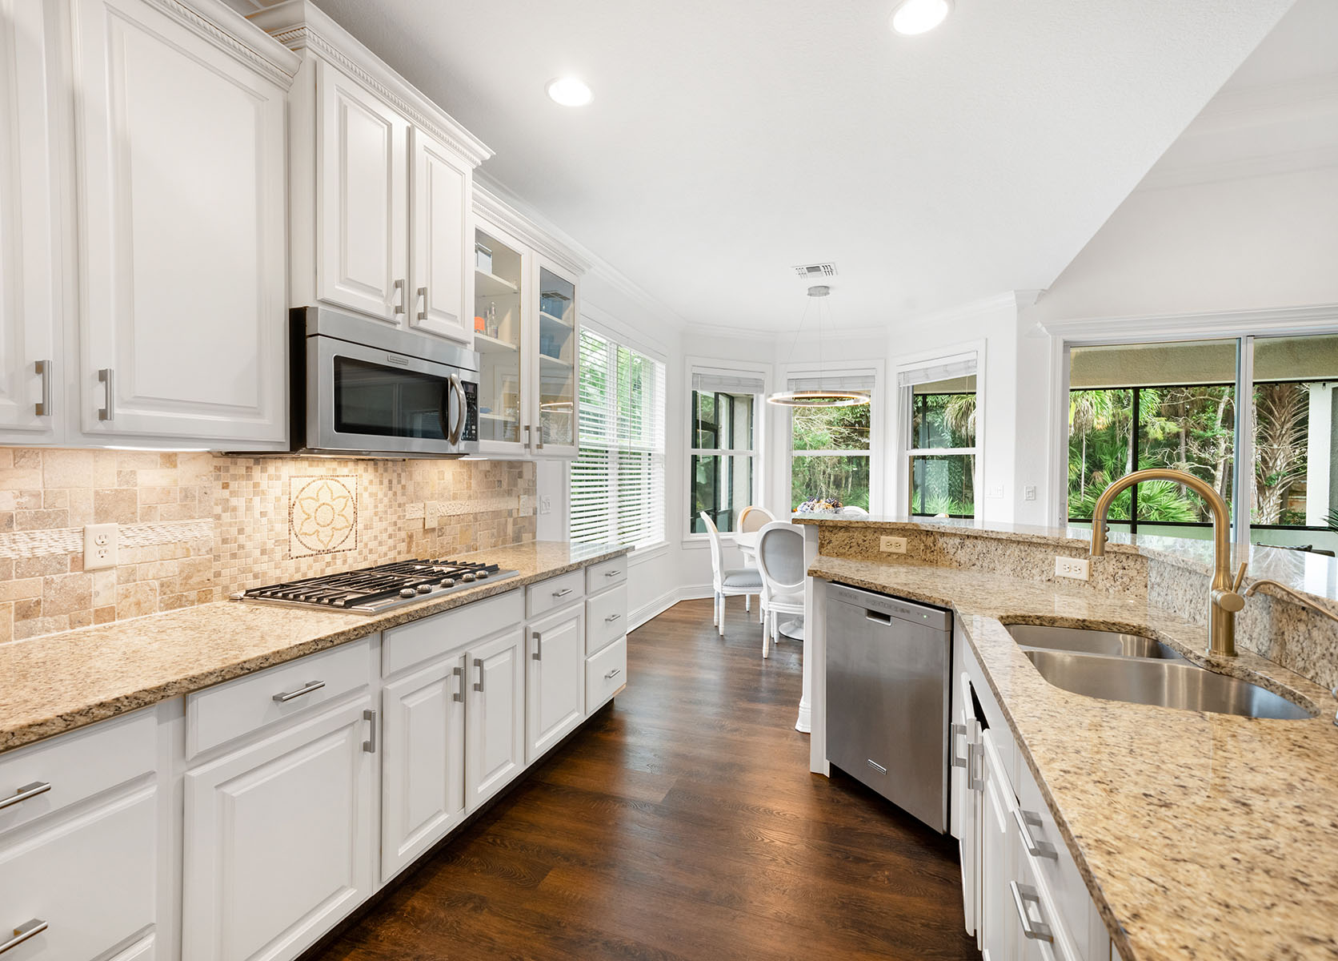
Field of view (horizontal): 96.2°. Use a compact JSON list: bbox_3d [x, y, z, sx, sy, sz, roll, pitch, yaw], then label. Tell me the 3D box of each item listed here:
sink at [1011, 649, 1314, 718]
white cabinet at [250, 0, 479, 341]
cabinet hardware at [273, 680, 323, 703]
[{"bbox_3d":[0.984,0.528,1.255,0.430,0.220,0.390,0,1,19],"label":"sink"},{"bbox_3d":[-1.094,-0.946,2.186,0.460,0.830,0.840,1,1,20],"label":"white cabinet"},{"bbox_3d":[-0.911,0.518,1.482,0.034,0.014,0.120,0,1,19],"label":"cabinet hardware"}]

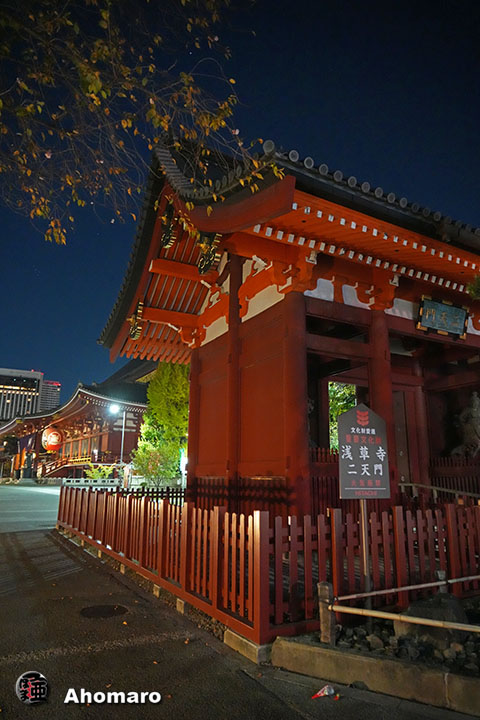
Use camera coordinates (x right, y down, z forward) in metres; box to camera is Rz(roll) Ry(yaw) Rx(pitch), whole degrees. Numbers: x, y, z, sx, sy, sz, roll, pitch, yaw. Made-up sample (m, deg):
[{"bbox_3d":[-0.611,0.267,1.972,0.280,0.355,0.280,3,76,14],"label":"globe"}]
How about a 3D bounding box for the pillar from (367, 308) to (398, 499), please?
[{"bbox_3d":[3.132,1.305,10.428,0.410,5.018,0.410,8,-15,-27],"label":"pillar"}]

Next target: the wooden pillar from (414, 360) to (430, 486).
[{"bbox_3d":[5.501,2.349,14.429,0.380,4.906,0.380,8,-15,-27],"label":"wooden pillar"}]

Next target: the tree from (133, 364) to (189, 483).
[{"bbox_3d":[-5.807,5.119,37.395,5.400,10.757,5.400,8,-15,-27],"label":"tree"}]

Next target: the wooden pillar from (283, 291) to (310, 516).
[{"bbox_3d":[1.108,1.026,9.385,0.410,5.038,0.410,0,-14,0],"label":"wooden pillar"}]

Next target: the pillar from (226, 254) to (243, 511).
[{"bbox_3d":[-0.087,0.597,11.825,0.340,7.002,0.340,8,-15,-27],"label":"pillar"}]

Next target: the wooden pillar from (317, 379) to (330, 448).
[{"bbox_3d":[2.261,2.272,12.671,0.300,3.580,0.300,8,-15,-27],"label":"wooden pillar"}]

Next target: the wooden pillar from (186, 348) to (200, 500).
[{"bbox_3d":[-1.255,2.109,13.680,0.370,4.919,0.370,8,-15,-27],"label":"wooden pillar"}]

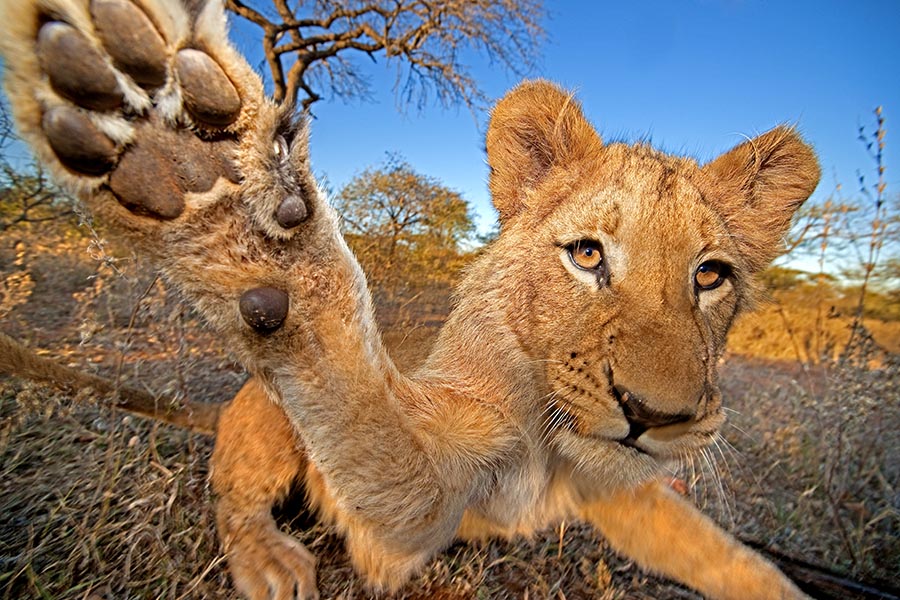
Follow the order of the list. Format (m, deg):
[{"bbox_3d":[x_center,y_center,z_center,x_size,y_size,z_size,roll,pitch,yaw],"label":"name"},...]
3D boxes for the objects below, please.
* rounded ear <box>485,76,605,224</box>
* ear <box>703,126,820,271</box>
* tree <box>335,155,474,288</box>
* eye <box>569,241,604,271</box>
[{"bbox_3d":[0.090,-0.135,0.385,0.096,0.115,0.053,-3,-2,15],"label":"rounded ear"},{"bbox_3d":[0.298,-0.093,0.385,0.082,0.104,0.050,32,-3,-16],"label":"ear"},{"bbox_3d":[-1.276,-2.132,11.000,3.569,3.473,3.376,4,5,0],"label":"tree"},{"bbox_3d":[0.109,-0.036,0.322,0.026,0.020,0.018,10,6,16],"label":"eye"}]

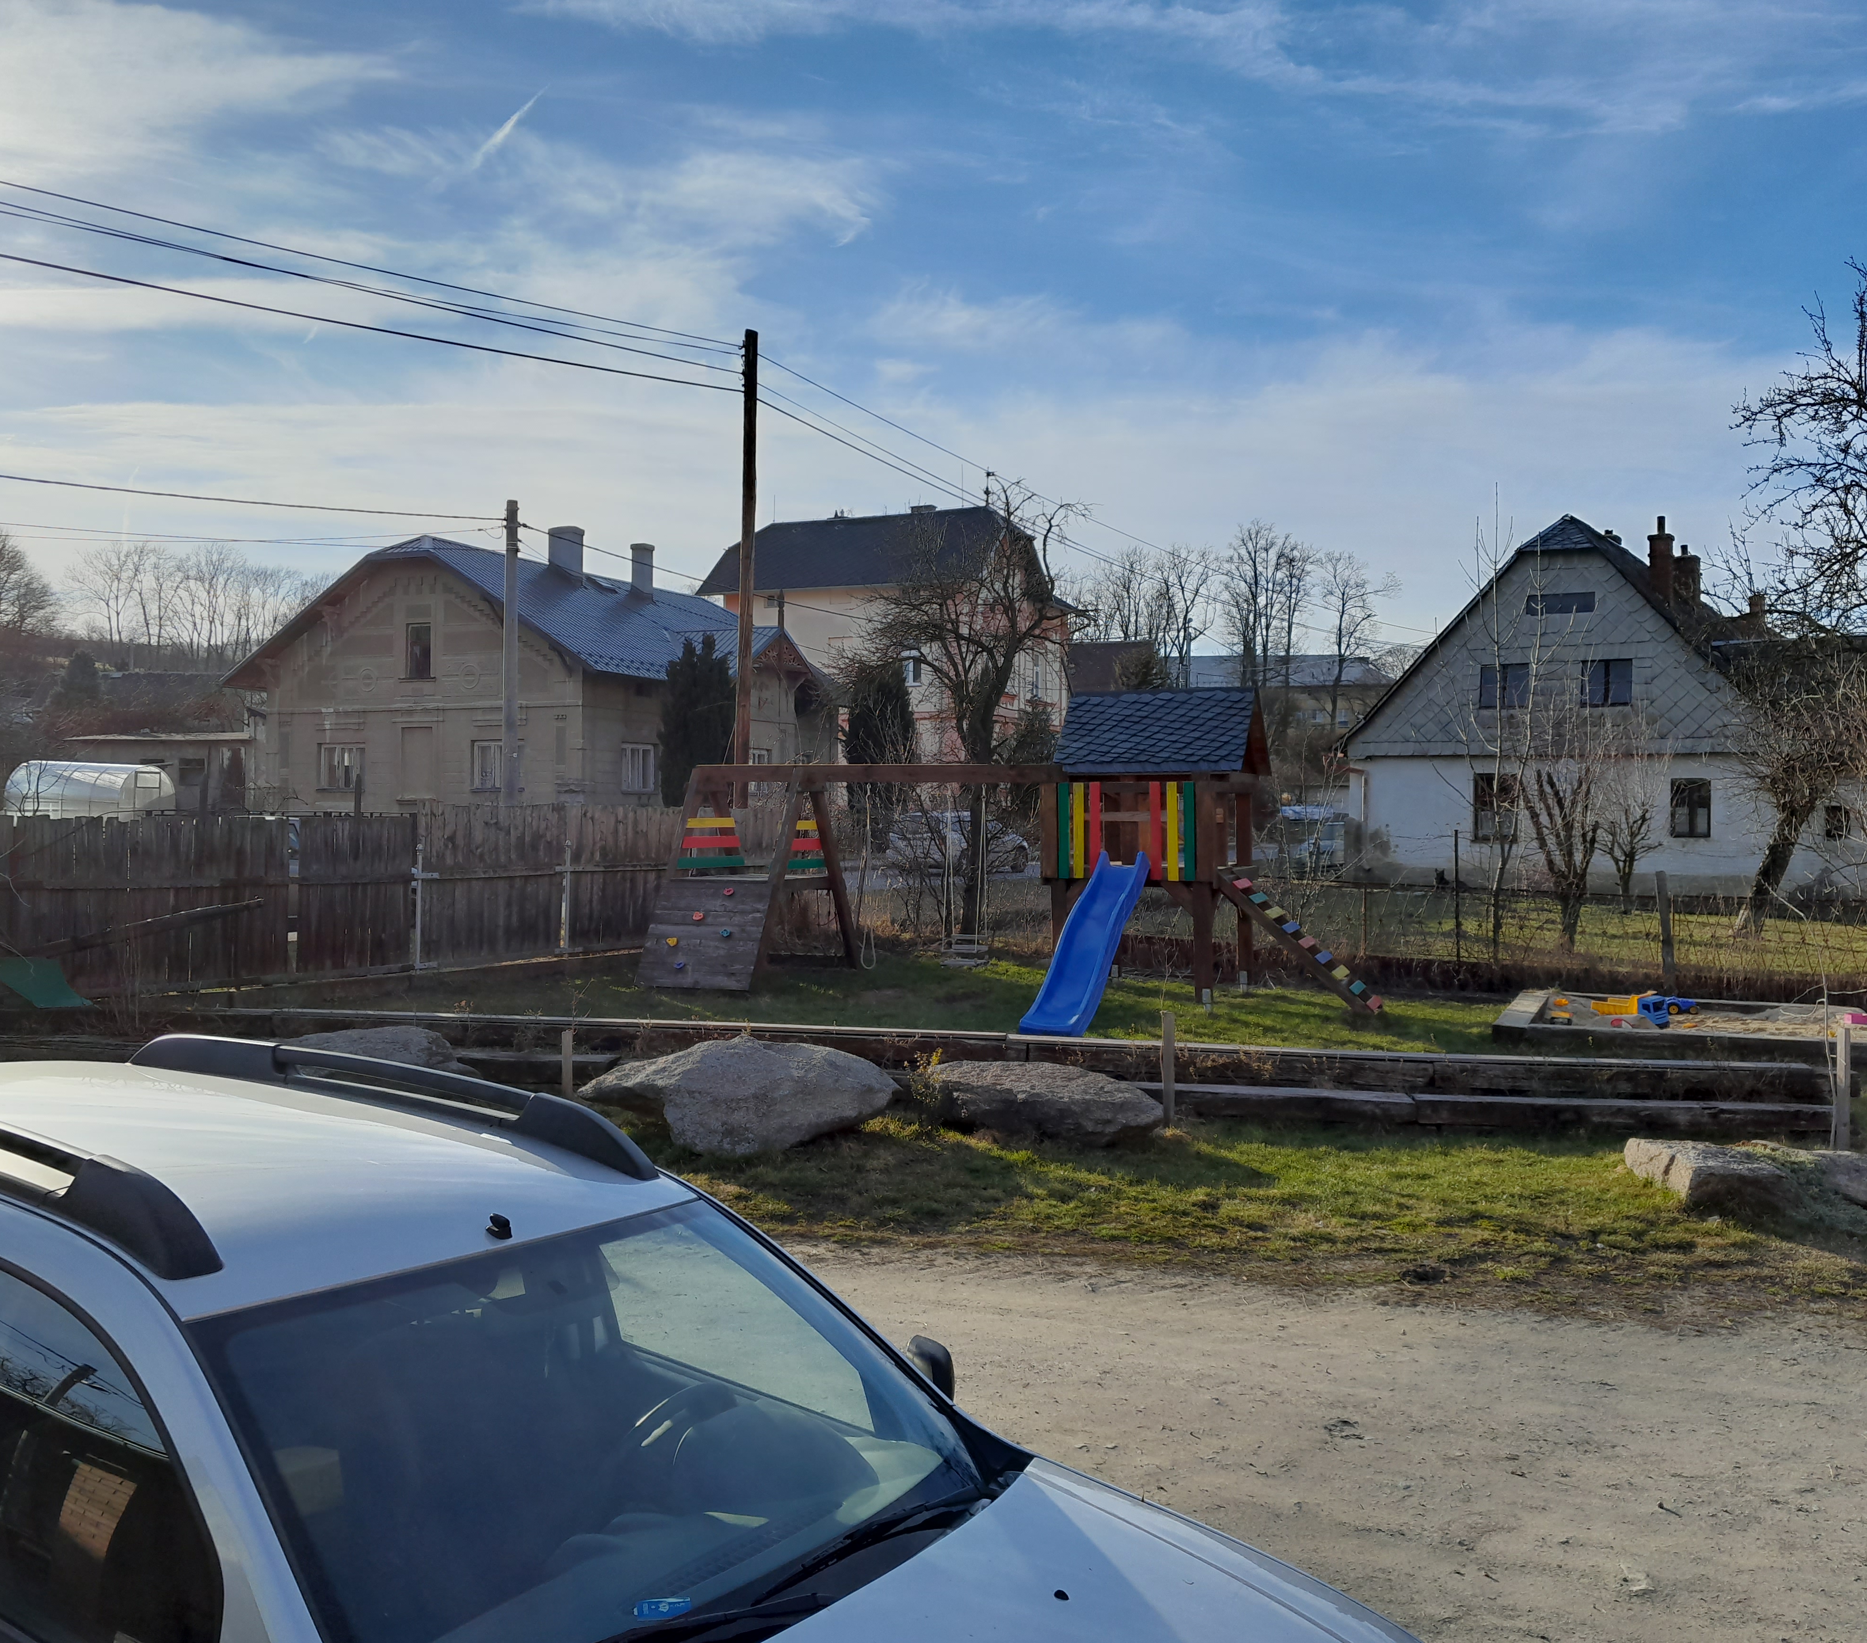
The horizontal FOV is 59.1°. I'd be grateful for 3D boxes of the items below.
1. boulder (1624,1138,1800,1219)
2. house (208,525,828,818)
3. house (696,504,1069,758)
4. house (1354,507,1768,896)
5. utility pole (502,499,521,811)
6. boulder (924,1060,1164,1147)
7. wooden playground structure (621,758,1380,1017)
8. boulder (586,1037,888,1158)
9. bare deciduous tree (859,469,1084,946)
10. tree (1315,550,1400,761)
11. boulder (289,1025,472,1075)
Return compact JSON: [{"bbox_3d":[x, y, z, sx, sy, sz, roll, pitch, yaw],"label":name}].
[{"bbox_3d":[4.600,2.059,9.700,0.900,0.340,0.850,1,0,18],"label":"boulder"},{"bbox_3d":[-10.150,-3.432,47.300,12.500,9.200,14.000,1,0,25],"label":"house"},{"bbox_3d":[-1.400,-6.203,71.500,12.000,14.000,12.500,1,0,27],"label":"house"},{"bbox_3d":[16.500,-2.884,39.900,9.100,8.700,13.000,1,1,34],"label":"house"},{"bbox_3d":[-7.700,-2.253,30.000,0.300,7.300,0.300,0,0,0],"label":"utility pole"},{"bbox_3d":[0.750,1.870,11.200,1.600,0.500,0.800,1,0,14],"label":"boulder"},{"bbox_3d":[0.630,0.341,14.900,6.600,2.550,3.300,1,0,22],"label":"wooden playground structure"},{"bbox_3d":[-1.300,1.767,10.950,2.100,0.720,1.100,1,0,14],"label":"boulder"},{"bbox_3d":[0.470,-1.544,22.000,3.000,6.000,2.900,0,0,0],"label":"bare deciduous tree"},{"bbox_3d":[19.999,-6.048,78.000,4.000,13.000,4.000,0,0,0],"label":"tree"},{"bbox_3d":[-4.100,1.798,12.200,1.450,0.600,0.900,1,0,14],"label":"boulder"}]

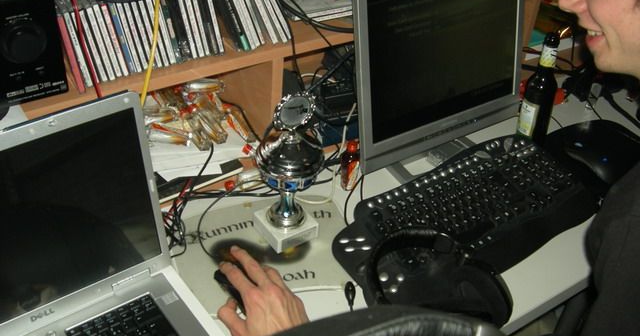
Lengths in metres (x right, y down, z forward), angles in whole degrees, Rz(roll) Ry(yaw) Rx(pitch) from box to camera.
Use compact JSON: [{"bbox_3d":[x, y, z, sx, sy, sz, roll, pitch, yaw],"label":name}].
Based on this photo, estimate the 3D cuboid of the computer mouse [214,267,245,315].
[{"bbox_3d":[-0.112,0.176,1.019,0.063,0.038,0.112,-19,43,-28],"label":"computer mouse"}]

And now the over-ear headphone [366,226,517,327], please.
[{"bbox_3d":[0.154,0.166,0.977,0.195,0.090,0.200,-13,40,-22],"label":"over-ear headphone"}]

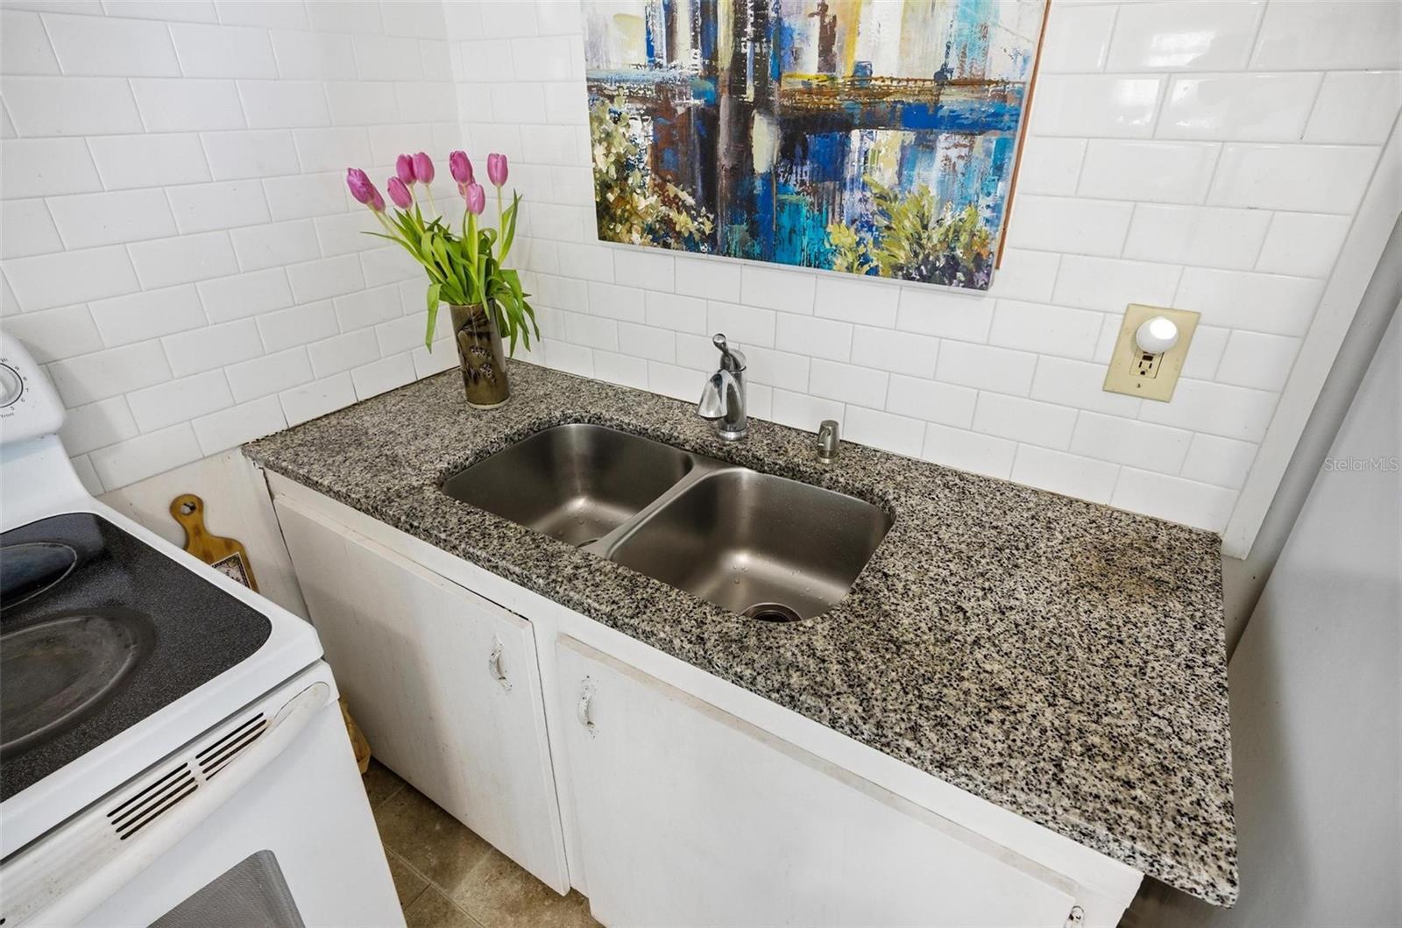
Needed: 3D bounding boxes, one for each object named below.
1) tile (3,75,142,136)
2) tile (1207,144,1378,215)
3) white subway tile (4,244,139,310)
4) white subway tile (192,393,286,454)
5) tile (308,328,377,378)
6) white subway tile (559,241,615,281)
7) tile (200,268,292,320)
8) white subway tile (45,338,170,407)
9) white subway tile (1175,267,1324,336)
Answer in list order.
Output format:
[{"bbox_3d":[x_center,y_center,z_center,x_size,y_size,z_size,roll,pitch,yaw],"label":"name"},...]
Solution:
[{"bbox_3d":[-0.909,-0.519,1.015,0.010,0.075,0.153,16,32,28],"label":"tile"},{"bbox_3d":[0.736,-0.359,0.878,0.152,0.076,0.009,16,32,28],"label":"tile"},{"bbox_3d":[-0.951,-0.286,1.062,0.008,0.075,0.151,16,32,28],"label":"white subway tile"},{"bbox_3d":[-0.868,-0.078,1.321,0.008,0.072,0.151,16,32,28],"label":"white subway tile"},{"bbox_3d":[-0.745,-0.234,1.464,0.010,0.075,0.153,16,32,28],"label":"tile"},{"bbox_3d":[-0.246,-0.440,1.524,0.152,0.075,0.010,16,32,28],"label":"white subway tile"},{"bbox_3d":[-0.827,-0.308,1.275,0.009,0.076,0.153,16,32,28],"label":"tile"},{"bbox_3d":[-0.946,-0.148,1.129,0.010,0.075,0.152,16,32,28],"label":"white subway tile"},{"bbox_3d":[0.736,-0.222,0.949,0.152,0.076,0.009,16,32,28],"label":"white subway tile"}]

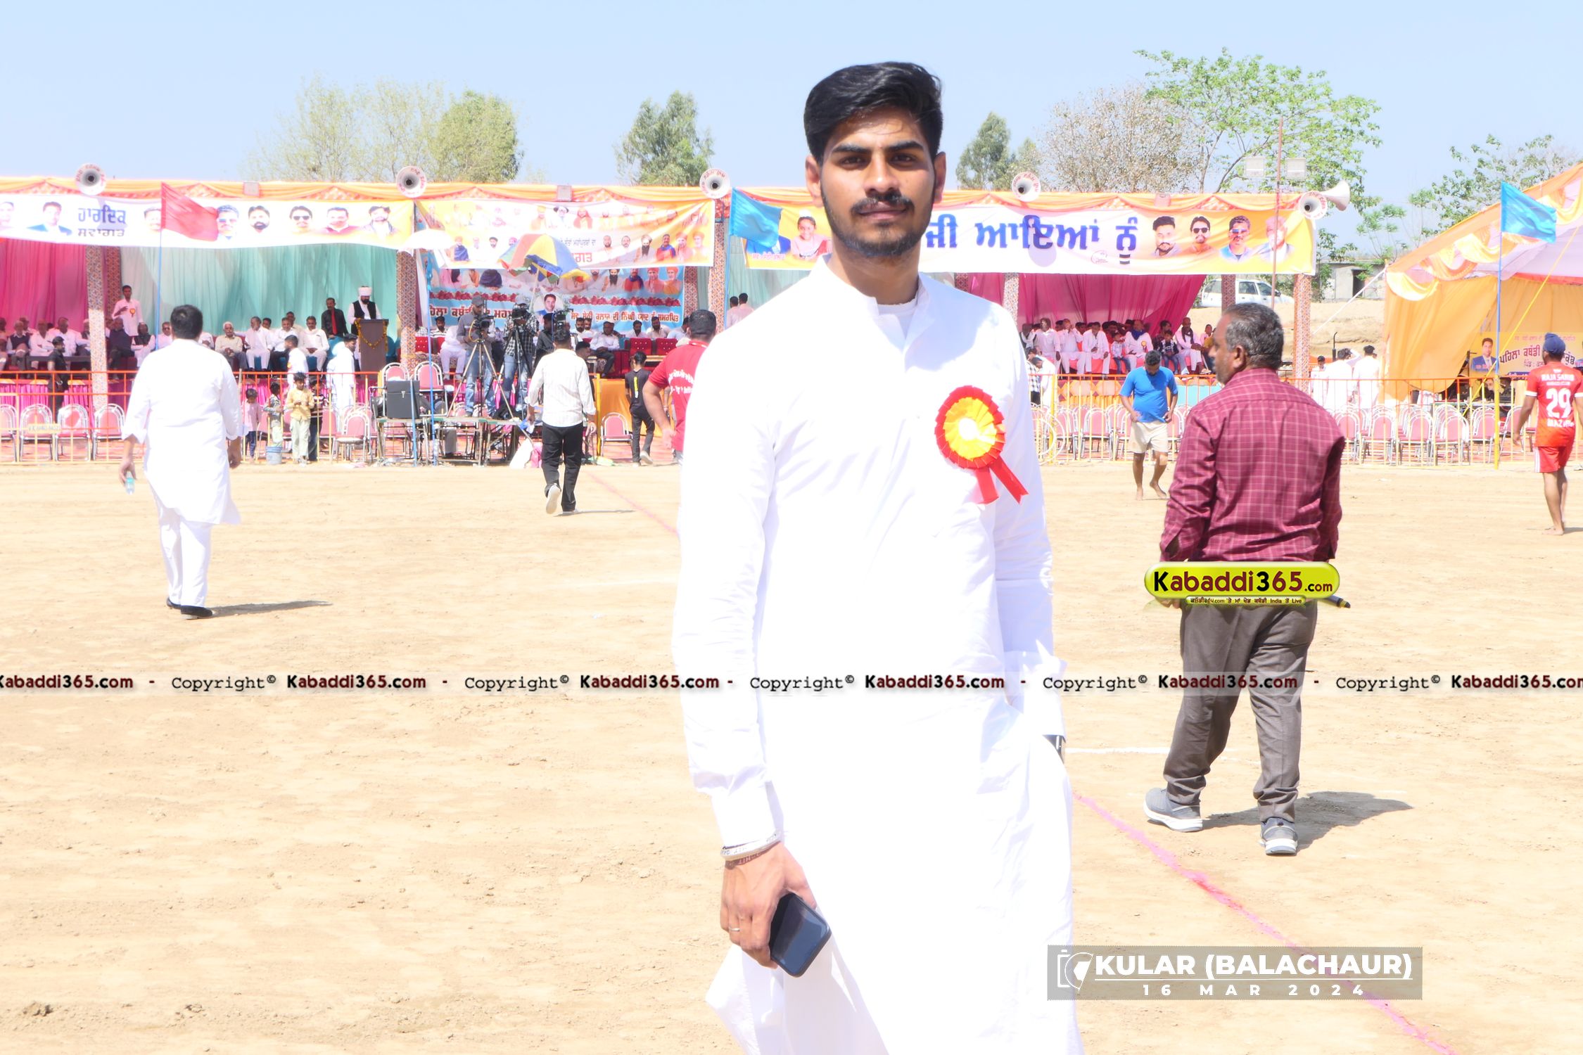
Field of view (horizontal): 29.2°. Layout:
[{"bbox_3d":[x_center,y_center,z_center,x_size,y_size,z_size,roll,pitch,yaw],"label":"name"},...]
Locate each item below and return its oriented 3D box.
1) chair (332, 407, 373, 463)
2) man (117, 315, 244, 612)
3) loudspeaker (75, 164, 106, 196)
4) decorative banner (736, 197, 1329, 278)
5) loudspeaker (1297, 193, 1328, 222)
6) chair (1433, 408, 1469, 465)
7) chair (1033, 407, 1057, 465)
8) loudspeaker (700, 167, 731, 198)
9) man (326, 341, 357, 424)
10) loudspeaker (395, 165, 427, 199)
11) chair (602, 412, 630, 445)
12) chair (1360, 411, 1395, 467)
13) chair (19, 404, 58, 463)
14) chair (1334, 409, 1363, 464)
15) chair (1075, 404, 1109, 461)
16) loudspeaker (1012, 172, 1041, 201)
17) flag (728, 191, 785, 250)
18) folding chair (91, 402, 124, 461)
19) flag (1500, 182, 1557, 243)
[{"bbox_3d":[-6.454,-1.364,44.600,0.500,0.850,0.500,1,3,18],"label":"chair"},{"bbox_3d":[-3.483,-0.382,17.350,0.700,1.760,0.430,0,3,-4],"label":"man"},{"bbox_3d":[-10.817,-5.363,46.800,0.480,0.490,0.480,0,3,-12],"label":"loudspeaker"},{"bbox_3d":[3.892,-4.650,49.000,9.360,1.100,0.100,0,3,-6],"label":"decorative banner"},{"bbox_3d":[9.611,-5.933,56.000,0.540,0.540,0.500,0,3,0],"label":"loudspeaker"},{"bbox_3d":[10.023,-1.326,46.000,0.460,0.860,0.520,1,3,19],"label":"chair"},{"bbox_3d":[3.974,-1.468,48.500,0.470,0.860,0.520,1,3,5],"label":"chair"},{"bbox_3d":[-1.361,-6.160,54.300,0.550,0.550,0.500,0,3,0],"label":"loudspeaker"},{"bbox_3d":[-6.707,-1.954,45.200,0.400,1.760,0.500,-1,3,-22],"label":"man"},{"bbox_3d":[-5.942,-5.393,47.400,0.480,0.490,0.480,0,3,-13],"label":"loudspeaker"},{"bbox_3d":[-2.740,-1.414,47.500,0.460,0.860,0.520,0,3,-8],"label":"chair"},{"bbox_3d":[8.945,-1.344,46.100,0.460,0.860,0.520,1,3,17],"label":"chair"},{"bbox_3d":[-11.081,-1.391,44.600,0.500,0.850,0.500,0,3,-10],"label":"chair"},{"bbox_3d":[8.850,-1.428,48.300,0.470,0.860,0.520,1,3,14],"label":"chair"},{"bbox_3d":[4.894,-1.496,48.800,0.470,0.860,0.520,1,3,7],"label":"chair"},{"bbox_3d":[3.784,-5.498,48.900,0.460,0.460,0.440,0,-2,-6],"label":"loudspeaker"},{"bbox_3d":[-0.519,-4.620,45.500,0.820,0.900,0.220,0,3,0],"label":"flag"},{"bbox_3d":[-10.499,-1.459,46.700,0.490,0.880,0.520,0,3,-7],"label":"folding chair"},{"bbox_3d":[11.249,-4.815,46.300,0.860,0.900,0.200,0,3,0],"label":"flag"}]

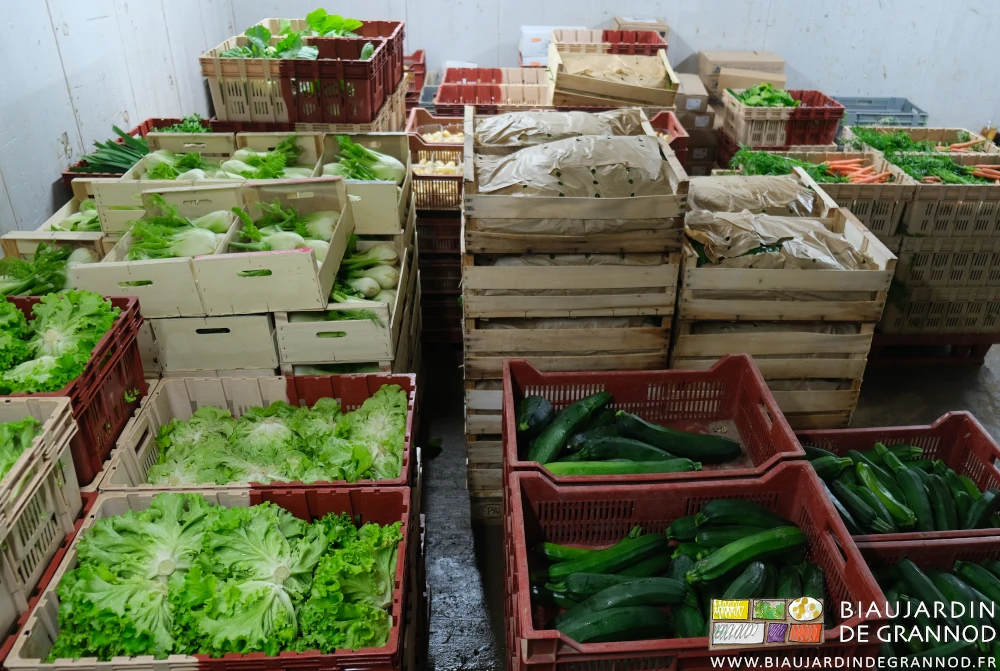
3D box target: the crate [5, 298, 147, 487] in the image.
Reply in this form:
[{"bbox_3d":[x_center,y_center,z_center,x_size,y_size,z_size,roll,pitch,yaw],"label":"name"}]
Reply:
[{"bbox_3d":[-1.096,0.125,1.578,0.600,0.240,0.400,-2,30,-3],"label":"crate"}]

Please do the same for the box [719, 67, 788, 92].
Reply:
[{"bbox_3d":[1.600,-1.611,4.793,0.420,0.120,0.150,8,31,13],"label":"box"}]

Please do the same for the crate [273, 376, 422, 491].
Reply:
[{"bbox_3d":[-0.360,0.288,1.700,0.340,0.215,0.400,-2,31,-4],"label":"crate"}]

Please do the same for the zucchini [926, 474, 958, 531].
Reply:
[{"bbox_3d":[1.063,0.407,1.804,0.046,0.046,0.220,10,31,16],"label":"zucchini"}]

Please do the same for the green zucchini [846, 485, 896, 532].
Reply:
[{"bbox_3d":[0.887,0.416,1.808,0.043,0.043,0.165,-9,32,-15],"label":"green zucchini"}]

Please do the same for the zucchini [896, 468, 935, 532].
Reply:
[{"bbox_3d":[1.003,0.402,1.815,0.053,0.053,0.238,7,31,13],"label":"zucchini"}]

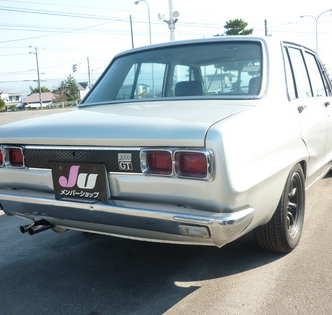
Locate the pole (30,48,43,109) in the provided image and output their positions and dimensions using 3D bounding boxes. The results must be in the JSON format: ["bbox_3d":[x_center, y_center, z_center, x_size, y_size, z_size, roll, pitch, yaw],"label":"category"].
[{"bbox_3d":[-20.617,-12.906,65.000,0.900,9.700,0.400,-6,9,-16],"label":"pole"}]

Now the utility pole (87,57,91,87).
[{"bbox_3d":[-13.756,-13.666,72.000,0.320,8.800,0.320,-5,8,-10],"label":"utility pole"}]

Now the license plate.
[{"bbox_3d":[-0.402,0.110,1.869,0.332,0.170,0.018,2,12,30],"label":"license plate"}]

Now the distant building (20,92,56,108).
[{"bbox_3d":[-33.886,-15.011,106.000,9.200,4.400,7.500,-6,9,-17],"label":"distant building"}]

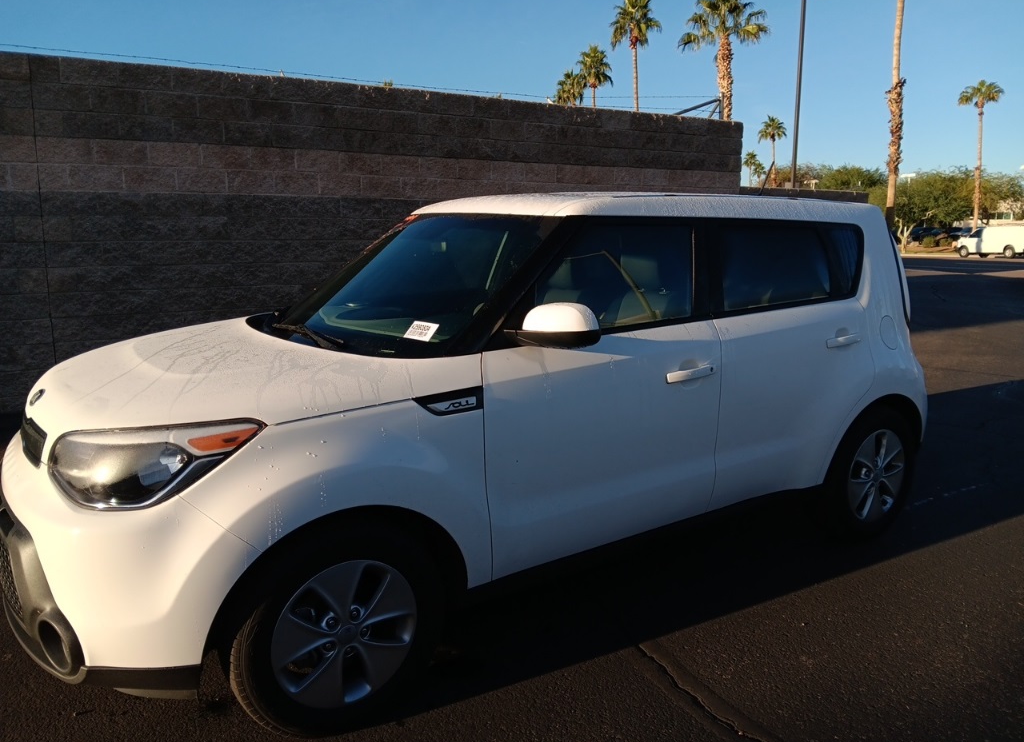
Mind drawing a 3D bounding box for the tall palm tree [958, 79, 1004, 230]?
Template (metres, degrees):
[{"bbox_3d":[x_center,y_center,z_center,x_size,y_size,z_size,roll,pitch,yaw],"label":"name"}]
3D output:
[{"bbox_3d":[35.496,-15.625,59.070,3.469,12.895,3.469,5,11,30],"label":"tall palm tree"}]

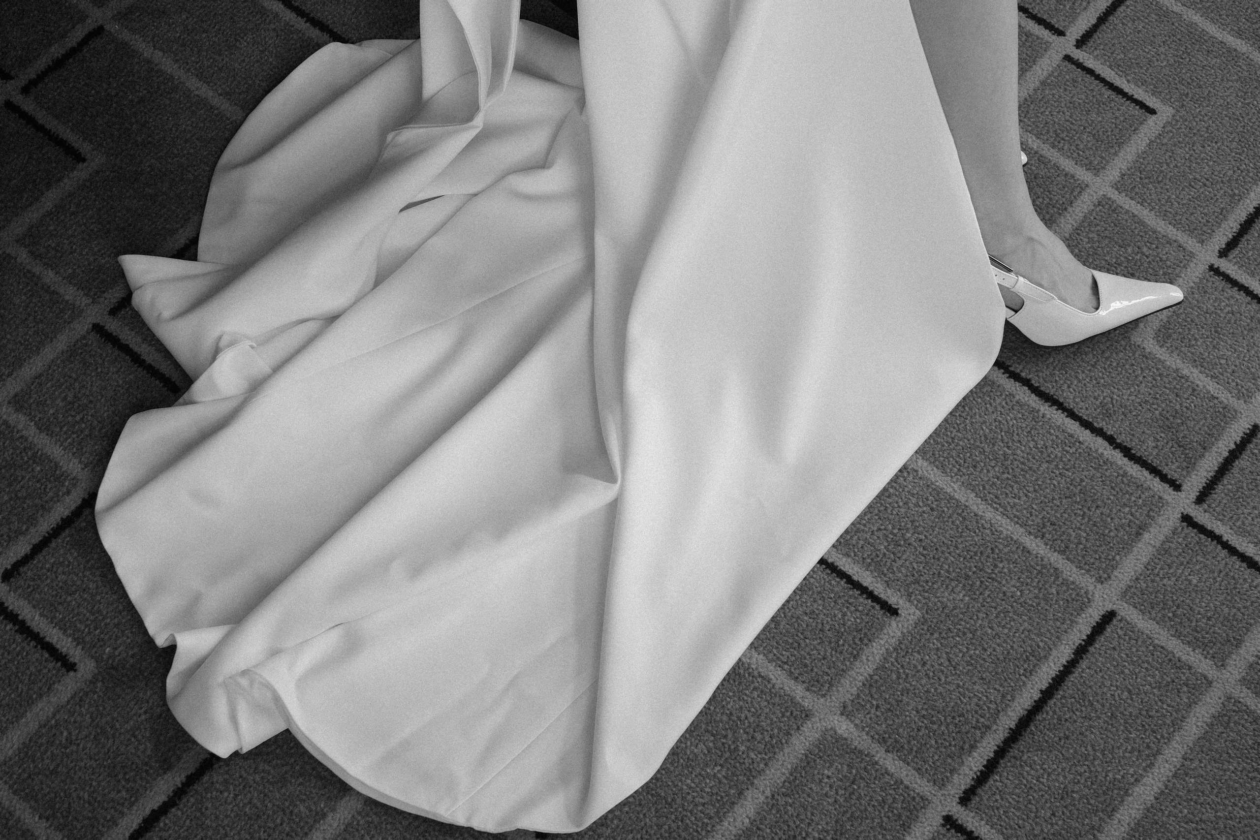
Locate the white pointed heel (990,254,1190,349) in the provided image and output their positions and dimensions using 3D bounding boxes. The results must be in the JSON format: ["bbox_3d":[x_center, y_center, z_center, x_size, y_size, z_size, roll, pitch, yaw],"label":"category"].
[{"bbox_3d":[0.387,-0.131,1.657,0.245,0.130,0.082,-4,62,-2],"label":"white pointed heel"}]

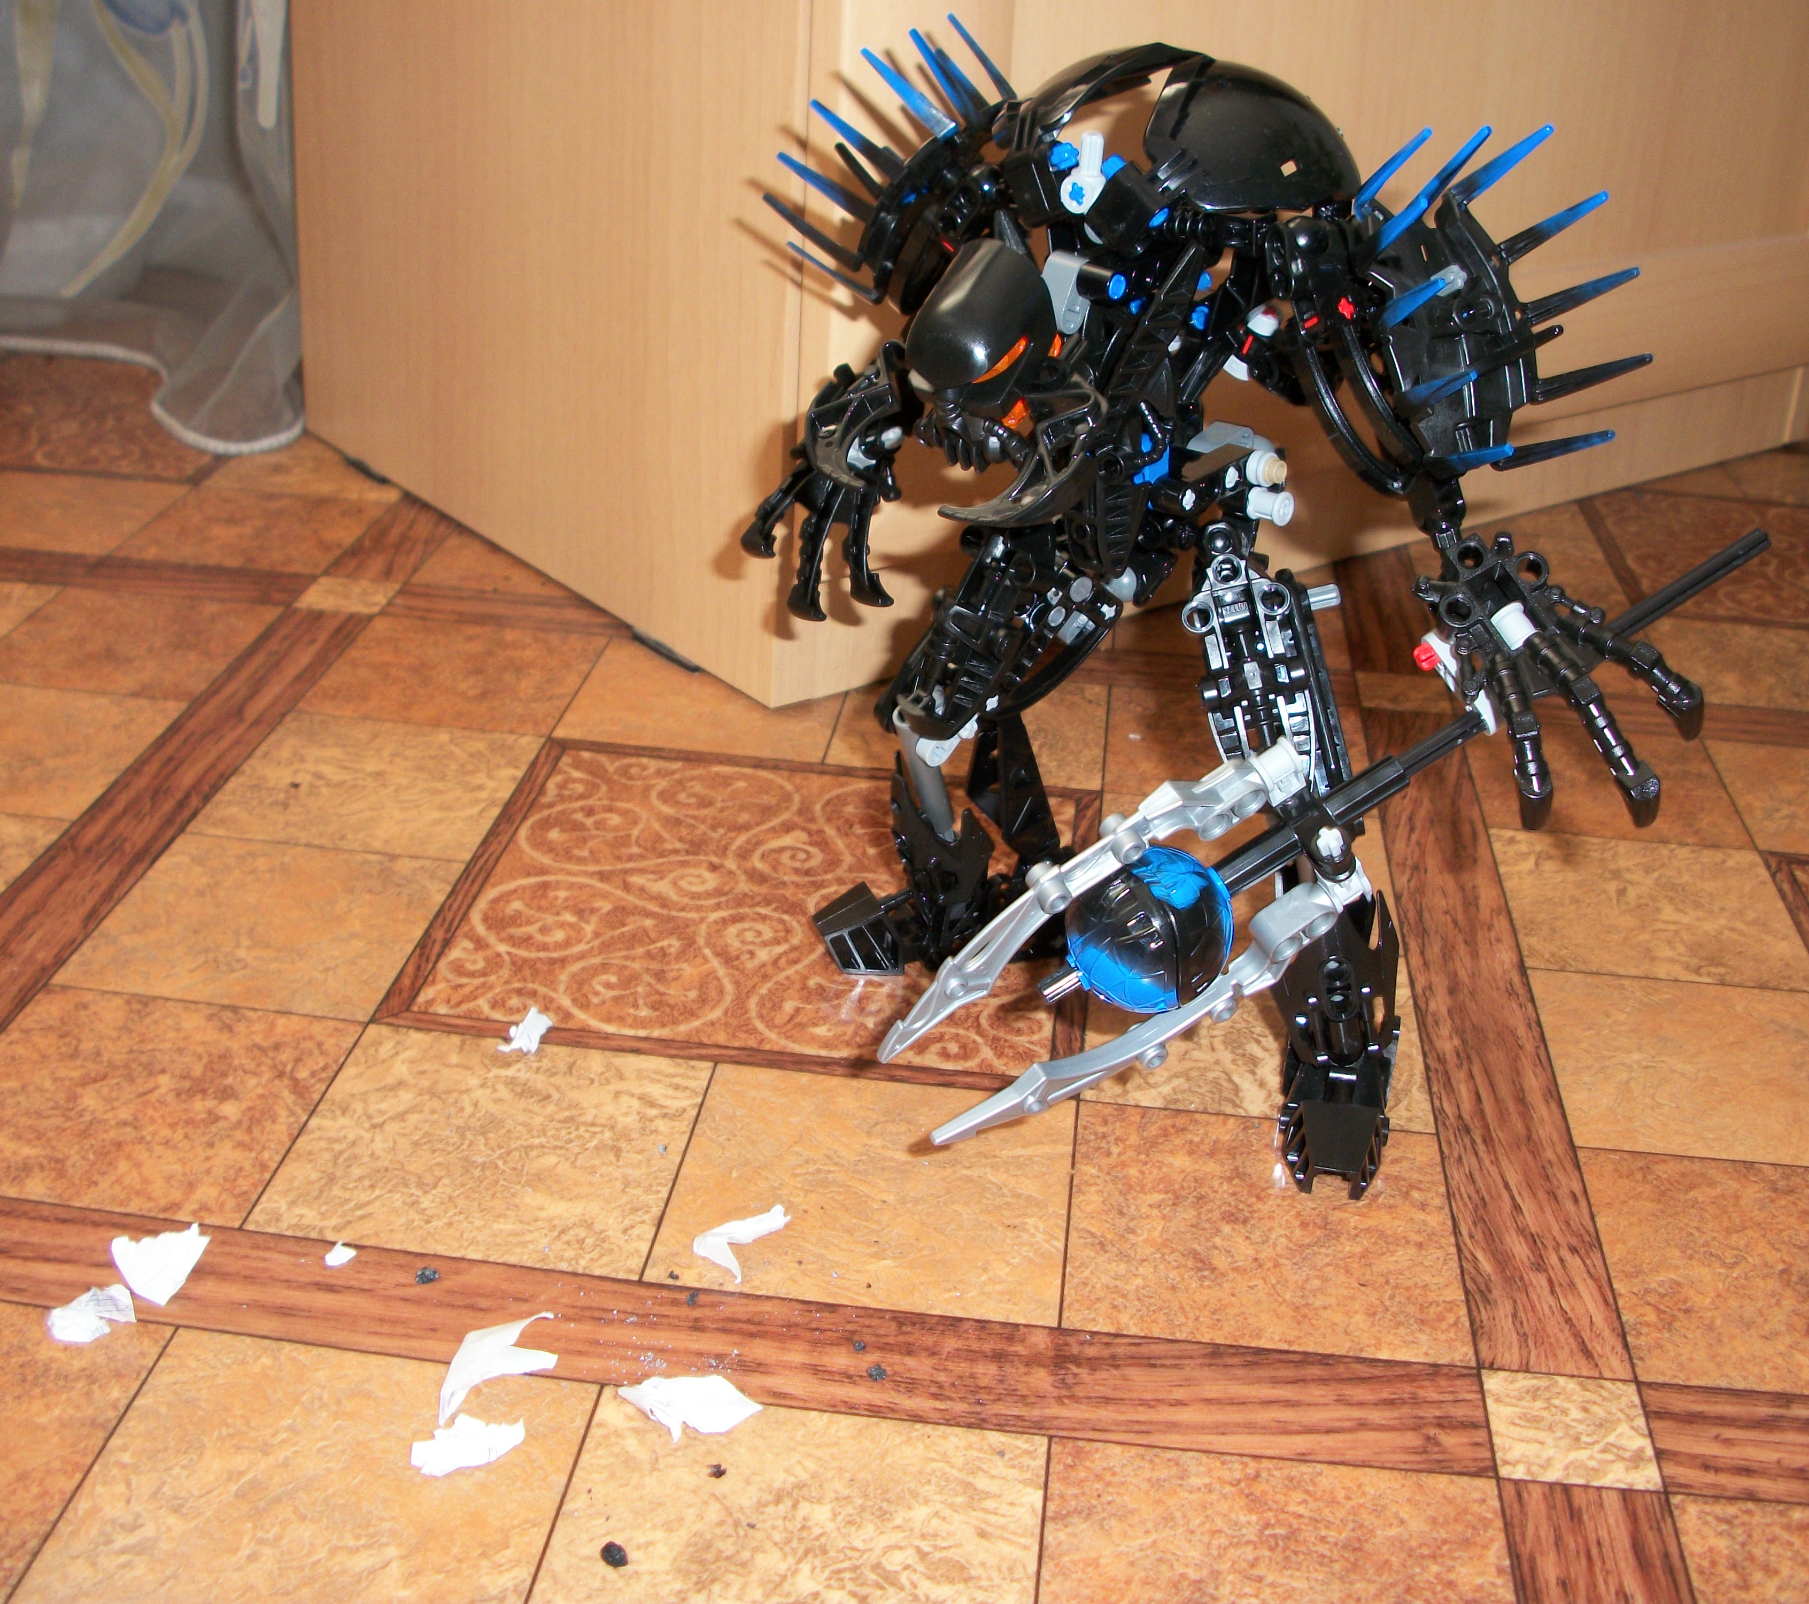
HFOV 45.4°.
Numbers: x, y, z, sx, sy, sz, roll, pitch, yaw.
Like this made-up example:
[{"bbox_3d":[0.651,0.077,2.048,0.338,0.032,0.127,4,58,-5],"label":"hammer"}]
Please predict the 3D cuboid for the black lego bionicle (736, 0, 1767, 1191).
[{"bbox_3d":[0.071,-0.048,0.485,0.240,0.236,0.195,-20,34,-39],"label":"black lego bionicle"}]

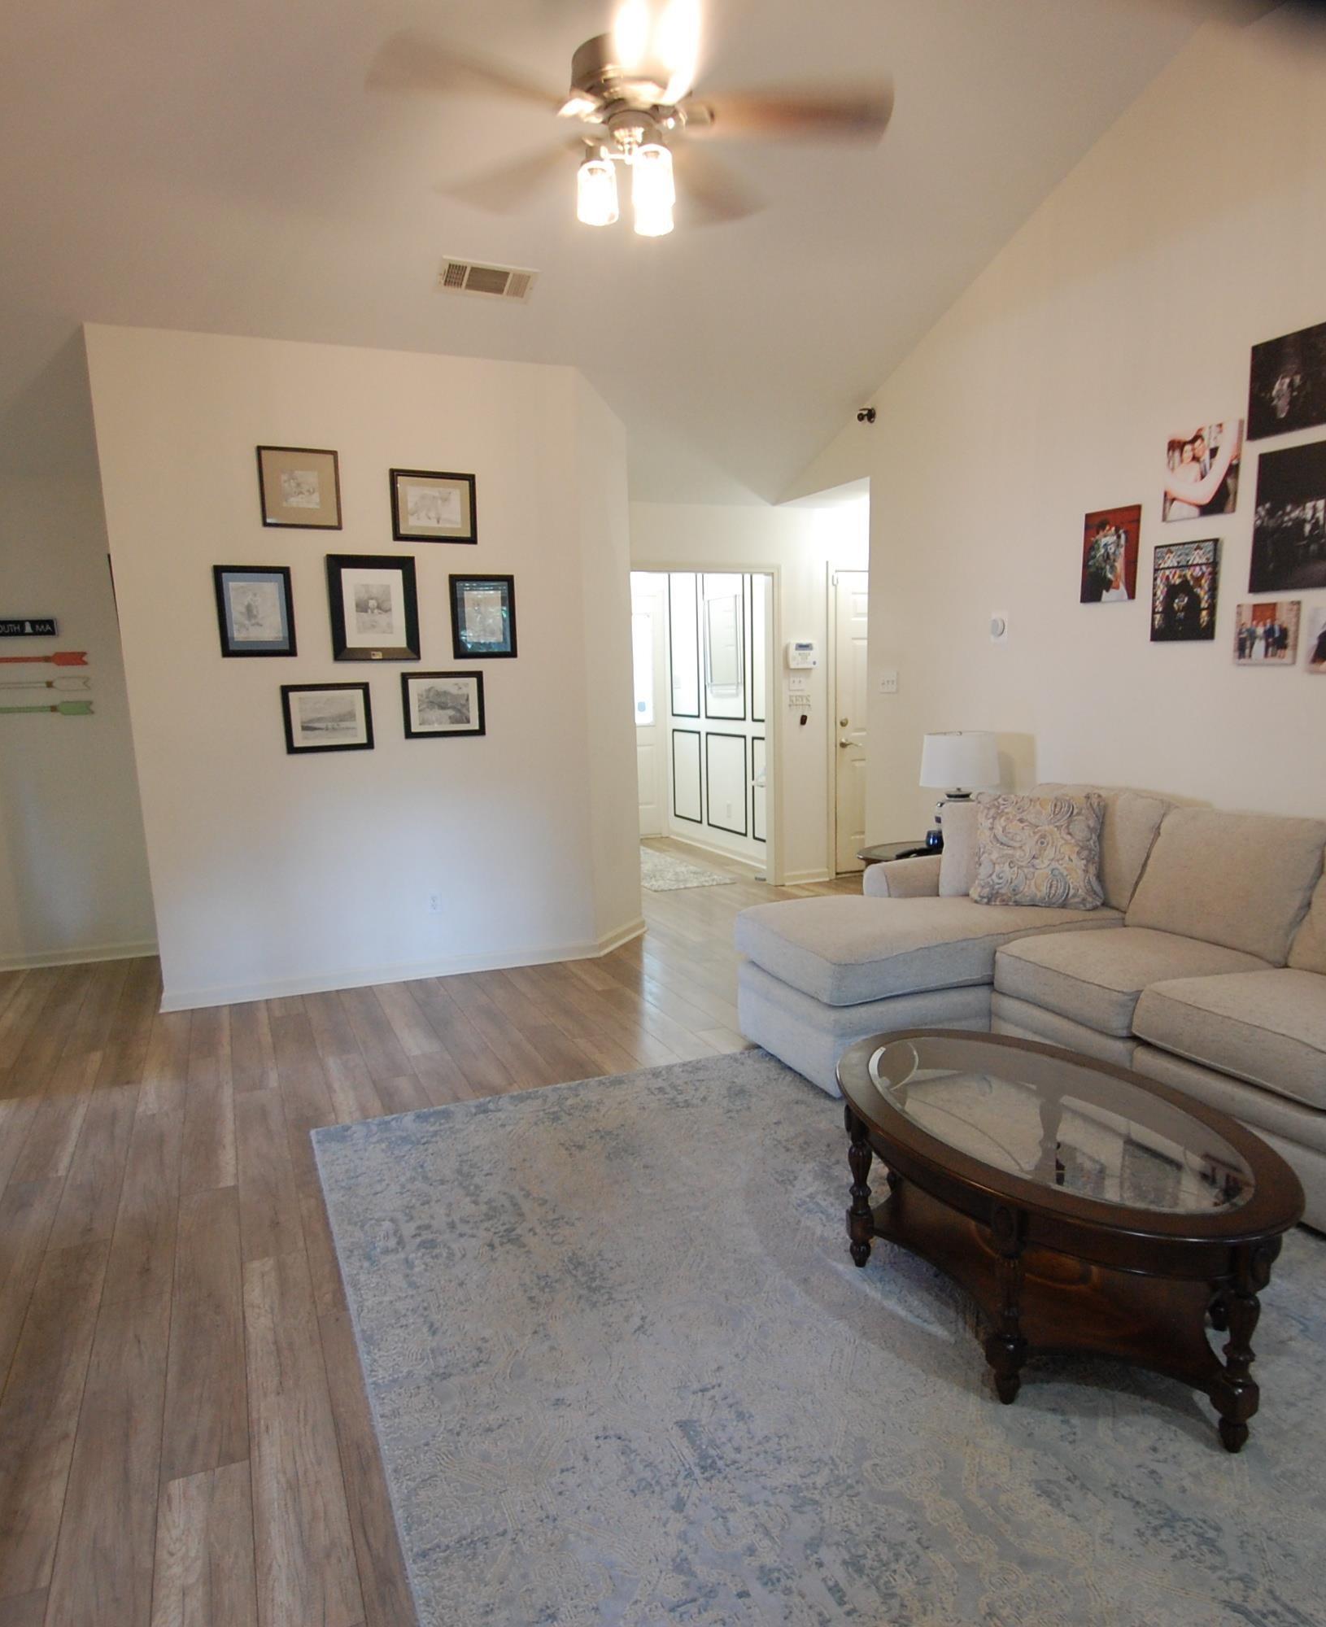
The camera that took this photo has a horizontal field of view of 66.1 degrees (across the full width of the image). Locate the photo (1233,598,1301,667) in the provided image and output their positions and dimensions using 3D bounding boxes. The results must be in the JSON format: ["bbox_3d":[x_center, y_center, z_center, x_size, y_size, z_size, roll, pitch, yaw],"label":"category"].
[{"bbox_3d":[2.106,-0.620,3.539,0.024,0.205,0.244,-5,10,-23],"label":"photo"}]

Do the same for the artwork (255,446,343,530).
[{"bbox_3d":[-1.596,-1.427,4.493,0.330,0.337,0.022,-5,10,-20],"label":"artwork"}]

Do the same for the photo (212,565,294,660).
[{"bbox_3d":[-1.792,-0.886,4.496,0.309,0.393,0.022,-5,10,-20],"label":"photo"}]

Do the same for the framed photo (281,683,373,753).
[{"bbox_3d":[-1.500,-0.427,4.572,0.370,0.300,0.022,-5,9,-18],"label":"framed photo"}]

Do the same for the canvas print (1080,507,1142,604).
[{"bbox_3d":[1.820,-1.038,4.121,0.024,0.357,0.279,-5,10,-23],"label":"canvas print"}]

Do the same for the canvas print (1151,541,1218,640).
[{"bbox_3d":[1.982,-0.836,3.853,0.025,0.364,0.279,-6,10,-23],"label":"canvas print"}]

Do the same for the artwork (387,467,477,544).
[{"bbox_3d":[-1.030,-1.375,4.596,0.372,0.304,0.022,-5,9,-18],"label":"artwork"}]

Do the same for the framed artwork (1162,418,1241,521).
[{"bbox_3d":[1.987,-1.253,3.744,0.025,0.327,0.310,-6,10,-23],"label":"framed artwork"}]

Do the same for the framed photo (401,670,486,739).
[{"bbox_3d":[-1.014,-0.503,4.728,0.367,0.296,0.022,-5,9,-18],"label":"framed photo"}]

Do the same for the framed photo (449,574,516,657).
[{"bbox_3d":[-0.851,-0.932,4.854,0.302,0.385,0.022,-5,10,-20],"label":"framed photo"}]

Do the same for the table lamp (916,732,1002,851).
[{"bbox_3d":[1.346,-0.098,4.582,0.365,0.540,0.365,-5,10,-23],"label":"table lamp"}]

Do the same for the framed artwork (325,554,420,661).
[{"bbox_3d":[-1.292,-0.917,4.572,0.376,0.458,0.026,-5,9,-18],"label":"framed artwork"}]

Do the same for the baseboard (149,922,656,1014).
[{"bbox_3d":[-1.170,0.745,5.155,2.460,0.080,0.419,-5,10,-20],"label":"baseboard"}]

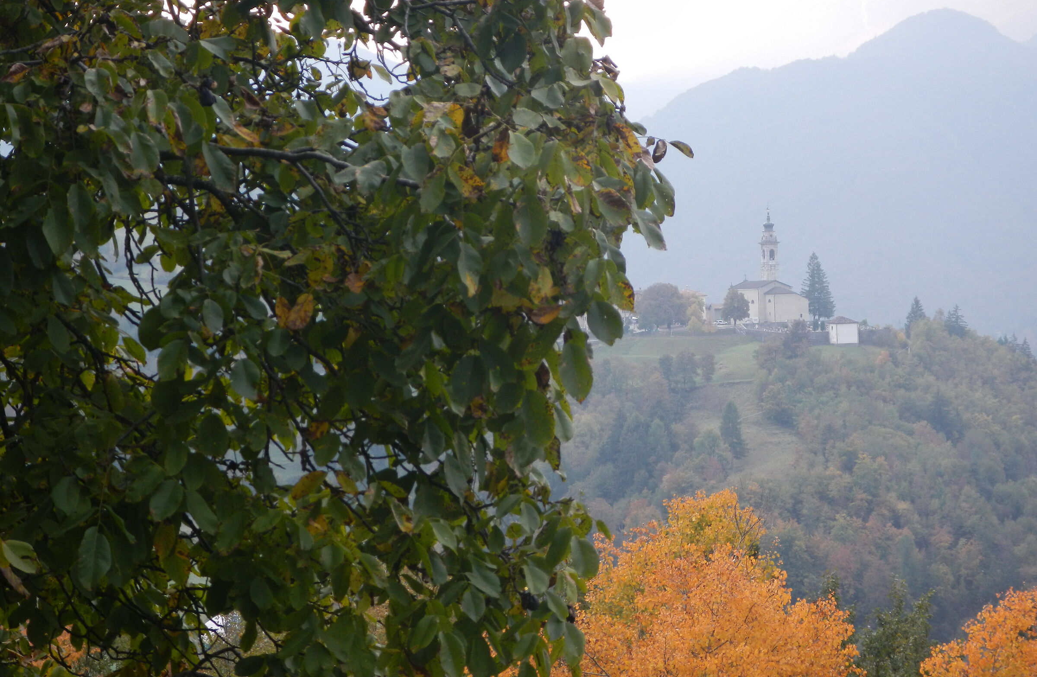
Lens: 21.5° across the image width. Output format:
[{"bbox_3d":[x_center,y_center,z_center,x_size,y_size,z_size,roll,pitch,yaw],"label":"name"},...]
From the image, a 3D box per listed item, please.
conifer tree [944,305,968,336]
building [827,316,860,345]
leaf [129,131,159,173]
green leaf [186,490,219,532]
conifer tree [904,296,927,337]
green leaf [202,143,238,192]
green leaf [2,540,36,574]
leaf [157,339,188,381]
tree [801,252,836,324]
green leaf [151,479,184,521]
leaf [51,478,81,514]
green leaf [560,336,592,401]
[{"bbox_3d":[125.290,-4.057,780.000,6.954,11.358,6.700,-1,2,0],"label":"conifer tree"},{"bbox_3d":[92.954,-2.202,780.000,7.200,8.113,7.000,-2,2,-11],"label":"building"},{"bbox_3d":[-0.824,-0.409,6.000,0.062,0.096,0.025,-18,-15,0],"label":"leaf"},{"bbox_3d":[-0.695,0.380,6.000,0.048,0.111,0.025,-32,-15,0],"label":"green leaf"},{"bbox_3d":[123.904,-6.189,850.000,6.568,13.136,6.568,0,0,0],"label":"conifer tree"},{"bbox_3d":[-0.679,-0.390,6.200,0.062,0.137,0.022,-33,-15,0],"label":"green leaf"},{"bbox_3d":[-1.118,0.489,6.100,0.108,0.059,0.022,43,0,15],"label":"green leaf"},{"bbox_3d":[-0.788,0.051,6.200,0.066,0.098,0.025,14,-12,0],"label":"leaf"},{"bbox_3d":[93.465,-15.788,850.000,10.300,22.000,10.300,0,0,0],"label":"tree"},{"bbox_3d":[-0.799,0.367,6.200,0.059,0.110,0.018,29,-20,0],"label":"green leaf"},{"bbox_3d":[-0.992,0.347,6.000,0.071,0.090,0.025,0,-15,0],"label":"leaf"},{"bbox_3d":[0.134,0.073,6.400,0.072,0.153,0.030,-7,0,-1],"label":"green leaf"}]

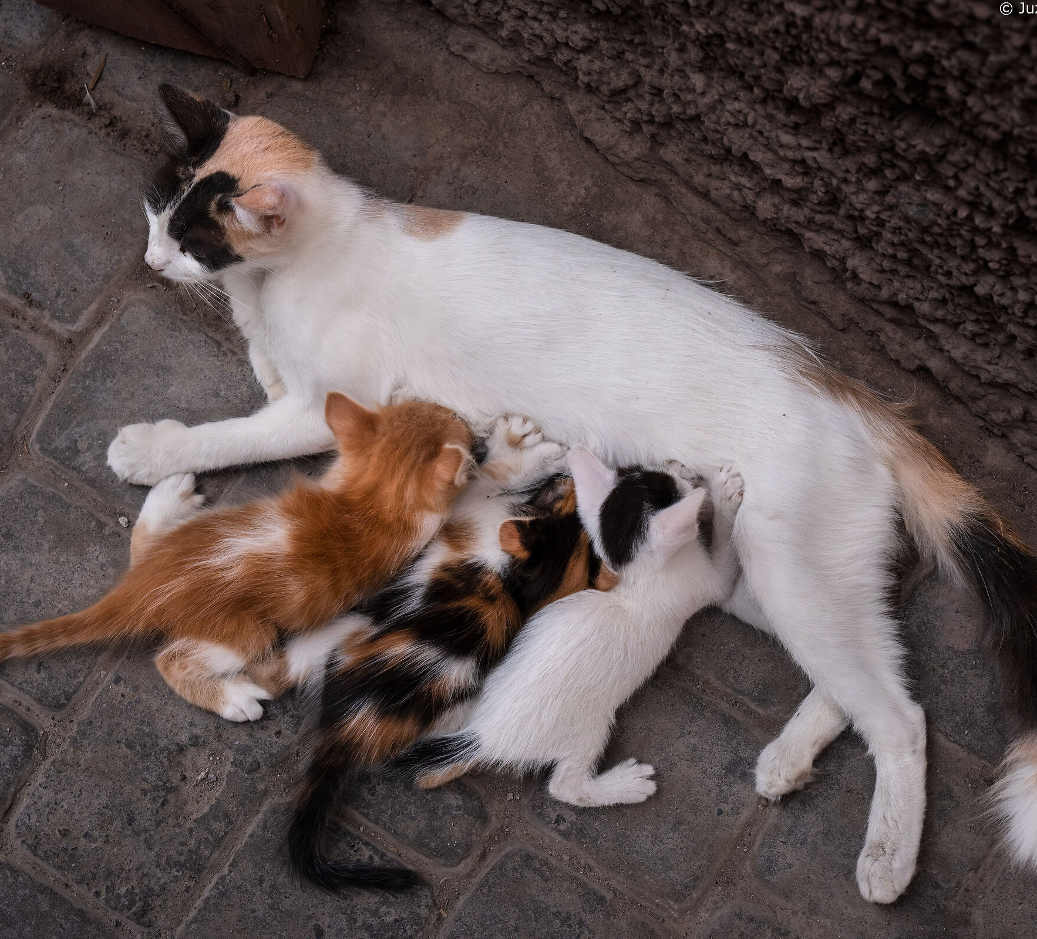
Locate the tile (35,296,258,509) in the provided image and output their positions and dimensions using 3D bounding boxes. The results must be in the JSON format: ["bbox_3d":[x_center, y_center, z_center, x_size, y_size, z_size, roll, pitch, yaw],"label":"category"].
[{"bbox_3d":[-0.193,-0.025,1.779,0.099,0.030,0.099,31,75,12],"label":"tile"}]

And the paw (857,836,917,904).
[{"bbox_3d":[0.196,0.213,1.746,0.031,0.028,0.038,13,69,-1],"label":"paw"}]

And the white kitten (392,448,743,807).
[{"bbox_3d":[0.043,0.083,1.662,0.117,0.100,0.218,31,75,12],"label":"white kitten"}]

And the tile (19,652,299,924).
[{"bbox_3d":[-0.194,0.177,1.747,0.101,0.027,0.115,31,69,6],"label":"tile"}]

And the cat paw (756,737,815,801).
[{"bbox_3d":[0.135,0.152,1.673,0.027,0.025,0.032,34,76,13],"label":"cat paw"}]

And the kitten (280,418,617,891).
[{"bbox_3d":[-0.040,0.101,1.668,0.248,0.085,0.132,-44,75,-11],"label":"kitten"}]

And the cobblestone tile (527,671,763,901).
[{"bbox_3d":[0.069,0.162,1.702,0.098,0.030,0.093,31,75,12],"label":"cobblestone tile"}]

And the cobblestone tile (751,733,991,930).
[{"bbox_3d":[0.186,0.192,1.686,0.099,0.030,0.090,31,75,12],"label":"cobblestone tile"}]

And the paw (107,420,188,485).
[{"bbox_3d":[-0.196,-0.009,1.743,0.041,0.028,0.032,-10,71,-1],"label":"paw"}]

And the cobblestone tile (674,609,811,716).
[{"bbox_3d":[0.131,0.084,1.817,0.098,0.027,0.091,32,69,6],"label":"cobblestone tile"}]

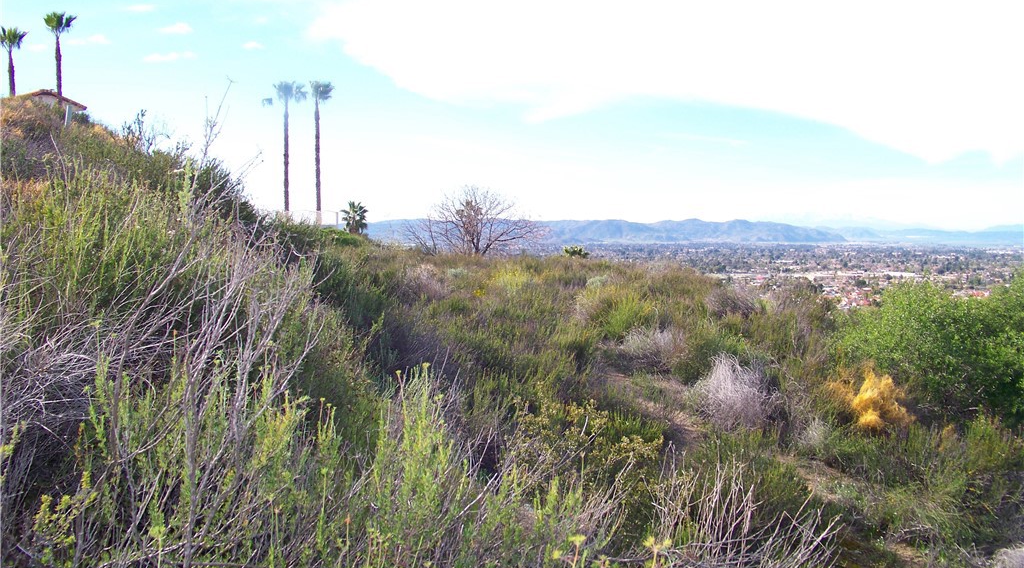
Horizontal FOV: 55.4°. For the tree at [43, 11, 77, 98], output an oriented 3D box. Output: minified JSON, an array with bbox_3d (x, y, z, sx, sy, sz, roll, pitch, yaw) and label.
[{"bbox_3d":[-32.411,-16.134,70.000,2.366,6.956,2.366,-1,3,-25],"label":"tree"}]

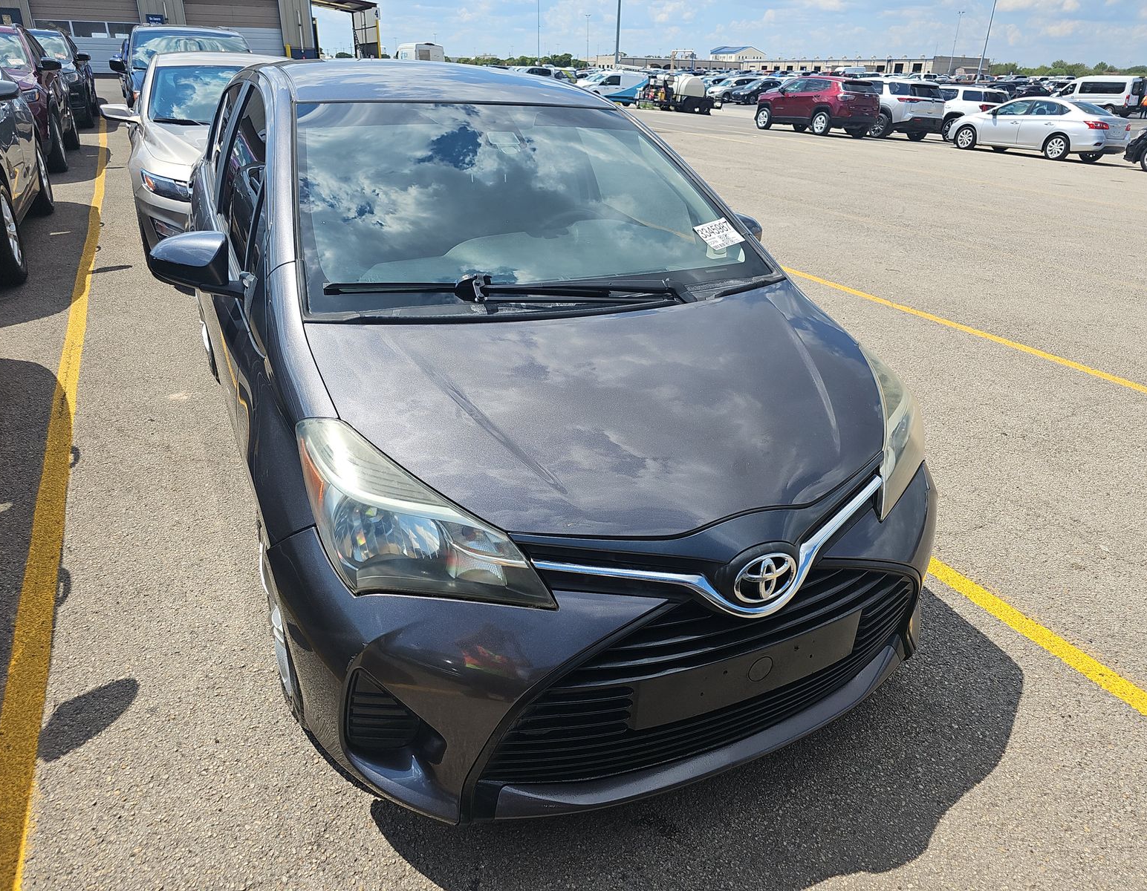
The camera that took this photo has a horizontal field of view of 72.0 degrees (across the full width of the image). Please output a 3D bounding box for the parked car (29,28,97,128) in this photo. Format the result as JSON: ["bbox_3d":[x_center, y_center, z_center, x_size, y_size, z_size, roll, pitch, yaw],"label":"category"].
[{"bbox_3d":[-11.190,-7.694,16.465,1.920,1.740,4.750,-10,28,-23],"label":"parked car"}]

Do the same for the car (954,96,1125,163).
[{"bbox_3d":[12.680,-8.750,21.690,1.770,1.495,4.620,-11,28,-26],"label":"car"}]

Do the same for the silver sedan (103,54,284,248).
[{"bbox_3d":[-3.102,-2.787,7.256,1.860,1.460,4.900,-11,28,-26],"label":"silver sedan"}]

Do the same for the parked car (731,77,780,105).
[{"bbox_3d":[12.850,-24.050,53.700,4.450,1.500,1.800,-11,28,-24],"label":"parked car"}]

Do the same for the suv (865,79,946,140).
[{"bbox_3d":[10.065,-11.408,26.668,1.980,1.770,5.000,-10,28,-23],"label":"suv"}]

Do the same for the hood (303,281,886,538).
[{"bbox_3d":[0.167,-0.126,1.715,1.340,0.300,0.780,-10,28,-24],"label":"hood"}]

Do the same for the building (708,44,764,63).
[{"bbox_3d":[60.226,-141.729,291.866,13.000,10.000,13.500,-11,28,-24],"label":"building"}]

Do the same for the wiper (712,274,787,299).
[{"bbox_3d":[0.487,-0.433,2.164,0.350,0.040,0.050,-21,33,-39],"label":"wiper"}]

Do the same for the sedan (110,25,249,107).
[{"bbox_3d":[-5.578,-5.243,11.660,1.970,1.770,4.900,-12,29,-27],"label":"sedan"}]

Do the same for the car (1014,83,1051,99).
[{"bbox_3d":[35.041,-26.758,60.537,4.600,1.520,1.830,-11,28,-24],"label":"car"}]

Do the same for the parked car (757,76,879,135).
[{"bbox_3d":[7.744,-10.854,25.273,1.840,1.640,4.400,-12,28,-25],"label":"parked car"}]

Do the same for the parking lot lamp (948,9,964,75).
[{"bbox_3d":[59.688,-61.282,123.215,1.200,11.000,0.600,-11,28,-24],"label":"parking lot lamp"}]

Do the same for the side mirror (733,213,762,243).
[{"bbox_3d":[0.557,-0.753,2.760,0.220,0.165,0.165,-10,28,-23],"label":"side mirror"}]

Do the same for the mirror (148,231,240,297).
[{"bbox_3d":[-0.996,-0.480,2.083,0.220,0.165,0.165,-10,28,-23],"label":"mirror"}]

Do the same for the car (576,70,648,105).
[{"bbox_3d":[2.407,-20.796,46.000,4.600,1.840,1.830,-14,29,-30],"label":"car"}]

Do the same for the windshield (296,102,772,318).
[{"bbox_3d":[-0.146,-0.745,2.202,1.330,0.140,0.920,-10,56,-23],"label":"windshield"}]

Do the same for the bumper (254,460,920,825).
[{"bbox_3d":[0.269,0.373,1.702,1.670,0.560,0.470,-10,28,-23],"label":"bumper"}]

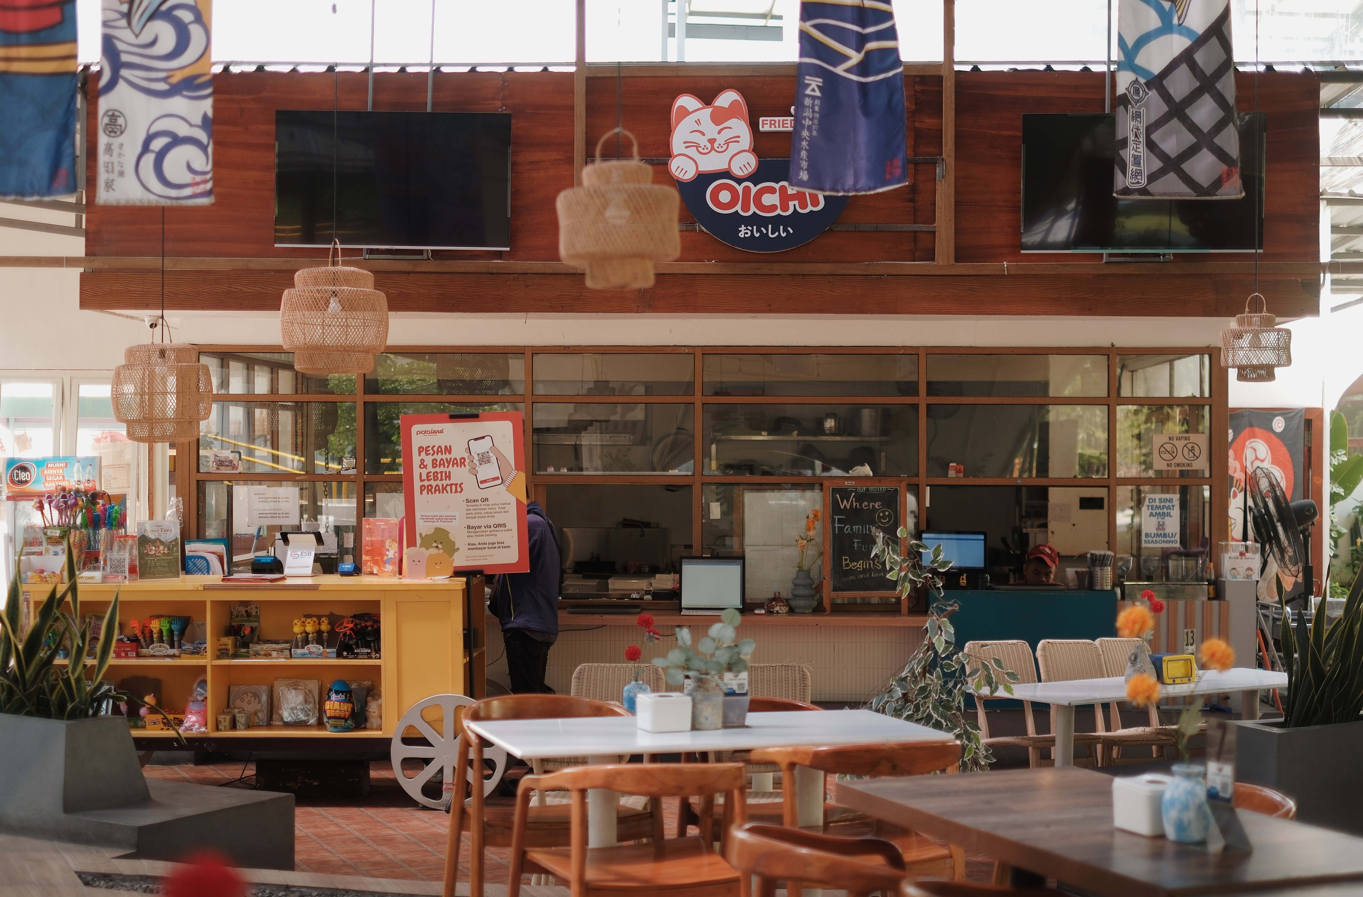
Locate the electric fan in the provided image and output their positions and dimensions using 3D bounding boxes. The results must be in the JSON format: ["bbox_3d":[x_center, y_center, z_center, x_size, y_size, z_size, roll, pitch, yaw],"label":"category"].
[{"bbox_3d":[3.312,0.950,10.900,0.500,1.650,0.600,0,0,3],"label":"electric fan"}]

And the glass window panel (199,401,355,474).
[{"bbox_3d":[-2.249,-0.062,11.150,0.870,0.408,0.050,0,0,0],"label":"glass window panel"}]

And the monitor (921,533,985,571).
[{"bbox_3d":[1.512,0.580,11.150,0.380,0.250,0.100,0,-7,11],"label":"monitor"}]

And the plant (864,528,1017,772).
[{"bbox_3d":[1.000,1.037,7.800,0.570,1.420,0.520,0,0,0],"label":"plant"}]

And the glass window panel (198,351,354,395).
[{"bbox_3d":[-2.272,-0.421,11.250,0.872,0.243,0.040,0,0,0],"label":"glass window panel"}]

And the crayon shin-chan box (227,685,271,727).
[{"bbox_3d":[-2.167,1.291,10.070,0.205,0.210,0.050,0,1,6],"label":"crayon shin-chan box"}]

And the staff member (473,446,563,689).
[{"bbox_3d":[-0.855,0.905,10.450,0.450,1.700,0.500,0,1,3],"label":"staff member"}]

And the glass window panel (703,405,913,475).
[{"bbox_3d":[0.726,-0.045,11.300,1.205,0.414,0.040,0,1,0],"label":"glass window panel"}]

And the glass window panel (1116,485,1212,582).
[{"bbox_3d":[2.705,0.496,11.250,0.543,0.580,0.040,0,0,0],"label":"glass window panel"}]

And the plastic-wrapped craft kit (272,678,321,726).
[{"bbox_3d":[-1.871,1.236,9.750,0.230,0.225,0.050,0,-7,0],"label":"plastic-wrapped craft kit"}]

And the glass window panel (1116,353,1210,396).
[{"bbox_3d":[2.683,-0.406,11.150,0.521,0.243,0.050,0,0,0],"label":"glass window panel"}]

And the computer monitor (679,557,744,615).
[{"bbox_3d":[0.168,0.757,11.100,0.370,0.315,0.140,0,1,0],"label":"computer monitor"}]

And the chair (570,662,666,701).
[{"bbox_3d":[-0.259,1.315,8.120,0.430,0.860,0.520,0,0,2],"label":"chair"}]

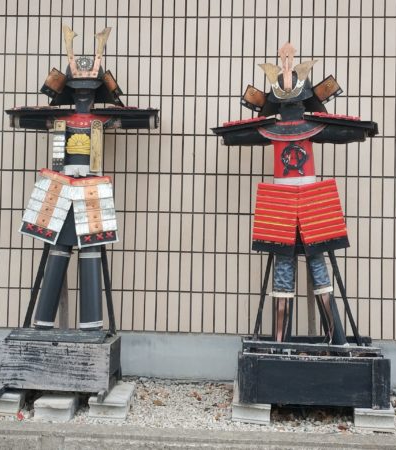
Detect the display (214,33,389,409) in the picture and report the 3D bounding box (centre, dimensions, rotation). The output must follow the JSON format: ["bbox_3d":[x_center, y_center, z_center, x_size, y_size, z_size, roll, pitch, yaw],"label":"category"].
[{"bbox_3d":[0.535,-0.015,2.870,0.870,1.810,0.400,1,-2,3],"label":"display"}]

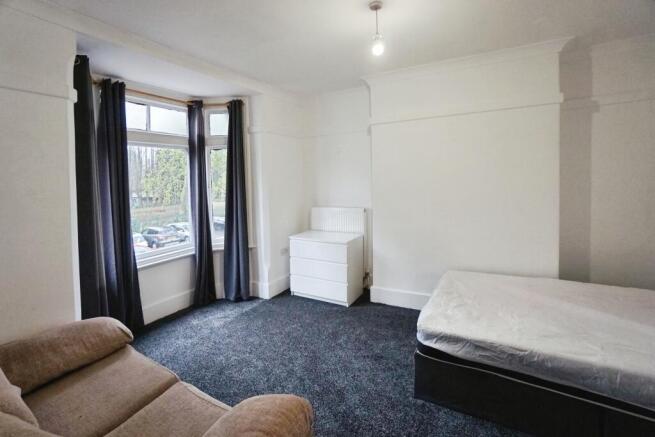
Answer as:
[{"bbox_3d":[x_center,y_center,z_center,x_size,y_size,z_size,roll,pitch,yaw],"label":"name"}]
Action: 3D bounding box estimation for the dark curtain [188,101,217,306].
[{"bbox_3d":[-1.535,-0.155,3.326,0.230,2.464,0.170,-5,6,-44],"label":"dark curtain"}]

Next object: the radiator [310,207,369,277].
[{"bbox_3d":[0.163,0.280,3.905,0.819,0.873,0.100,2,5,30],"label":"radiator"}]

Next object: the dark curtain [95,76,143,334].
[{"bbox_3d":[-2.033,-0.083,2.669,0.180,2.441,0.300,2,5,31],"label":"dark curtain"}]

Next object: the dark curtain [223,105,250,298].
[{"bbox_3d":[-1.148,-0.205,3.462,0.270,2.529,0.160,-2,5,-17],"label":"dark curtain"}]

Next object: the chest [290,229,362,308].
[{"bbox_3d":[-0.007,0.632,3.643,0.831,0.795,0.507,2,5,29],"label":"chest"}]

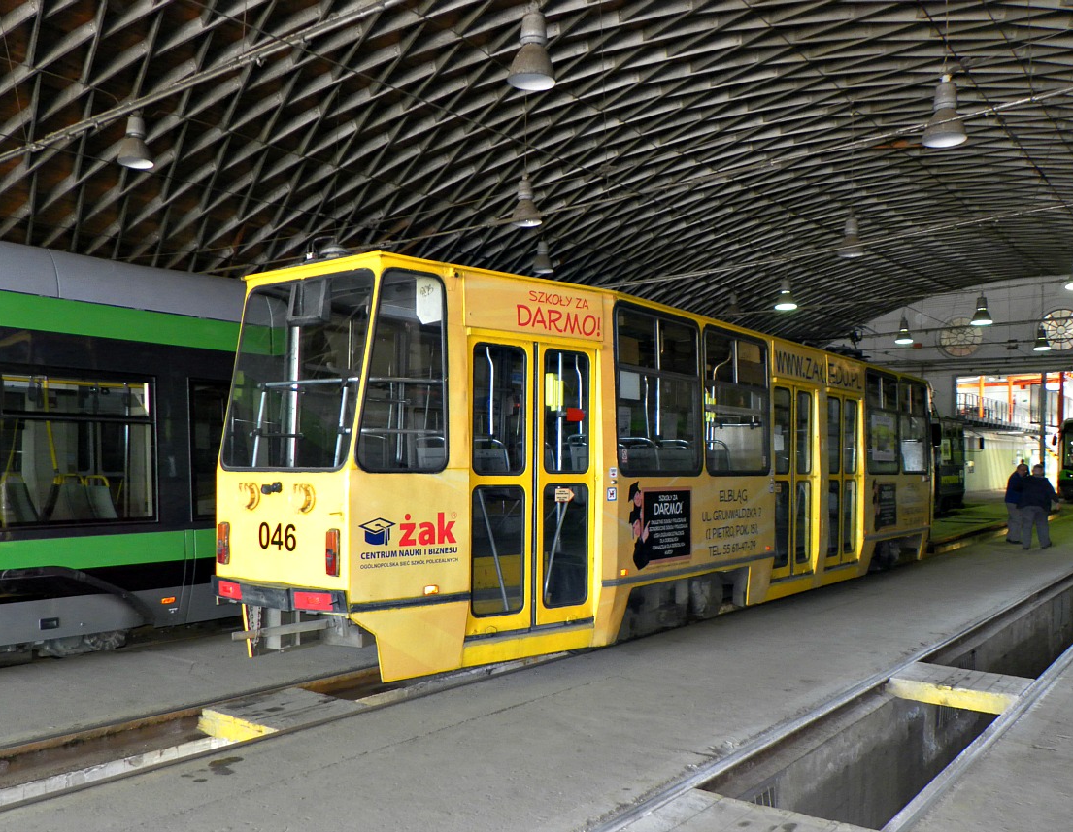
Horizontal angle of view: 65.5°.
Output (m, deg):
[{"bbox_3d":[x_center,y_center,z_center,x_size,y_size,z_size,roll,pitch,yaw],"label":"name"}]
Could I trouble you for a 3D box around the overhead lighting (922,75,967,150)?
[{"bbox_3d":[4.911,-3.687,10.043,0.510,0.790,0.510,1,-3,0],"label":"overhead lighting"}]

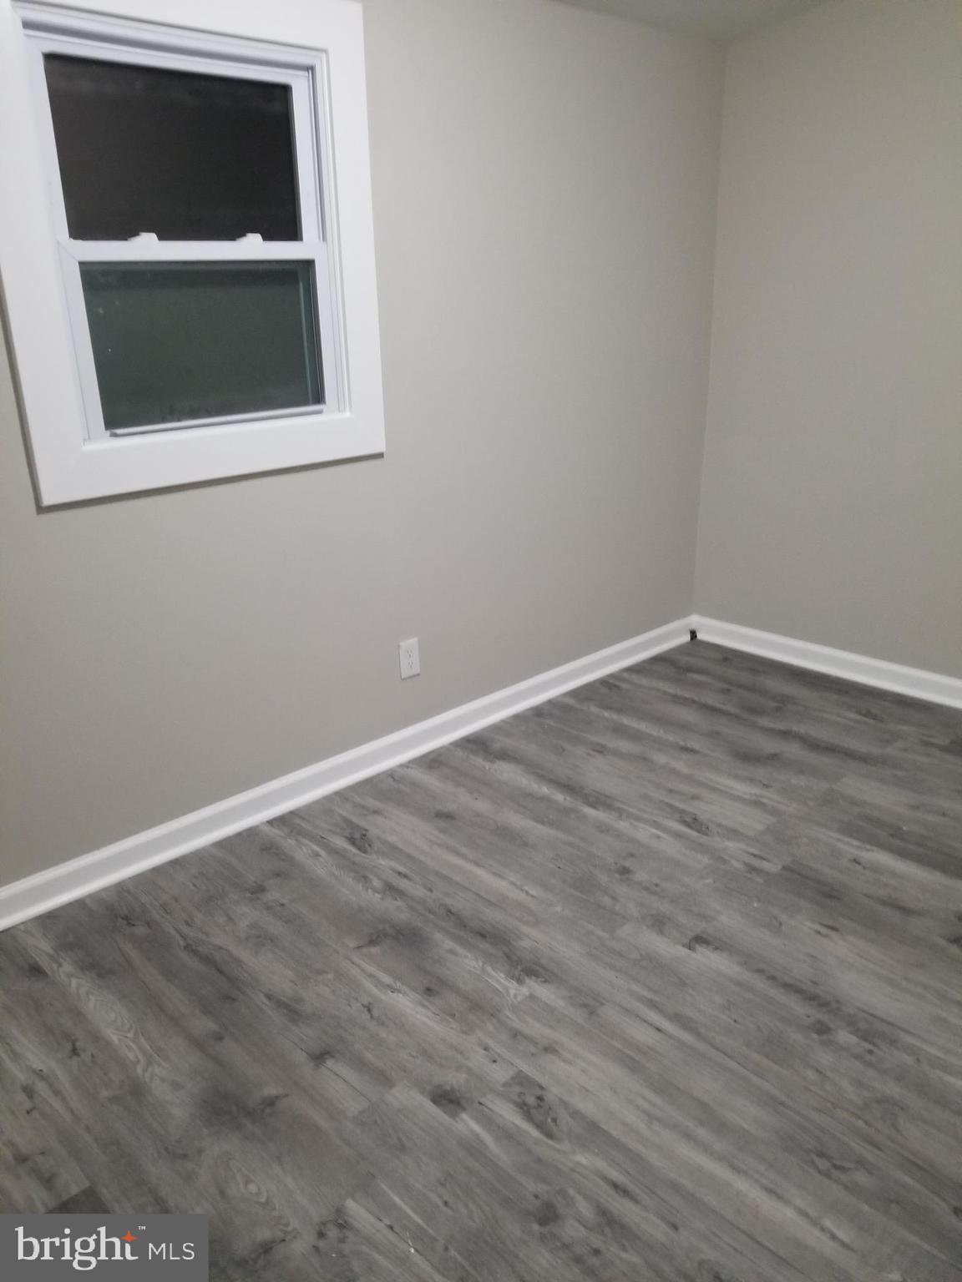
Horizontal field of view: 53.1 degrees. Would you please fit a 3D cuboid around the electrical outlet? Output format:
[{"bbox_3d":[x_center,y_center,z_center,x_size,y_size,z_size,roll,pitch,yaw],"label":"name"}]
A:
[{"bbox_3d":[-0.218,0.053,2.940,0.072,0.119,0.010,-19,26,-40],"label":"electrical outlet"}]

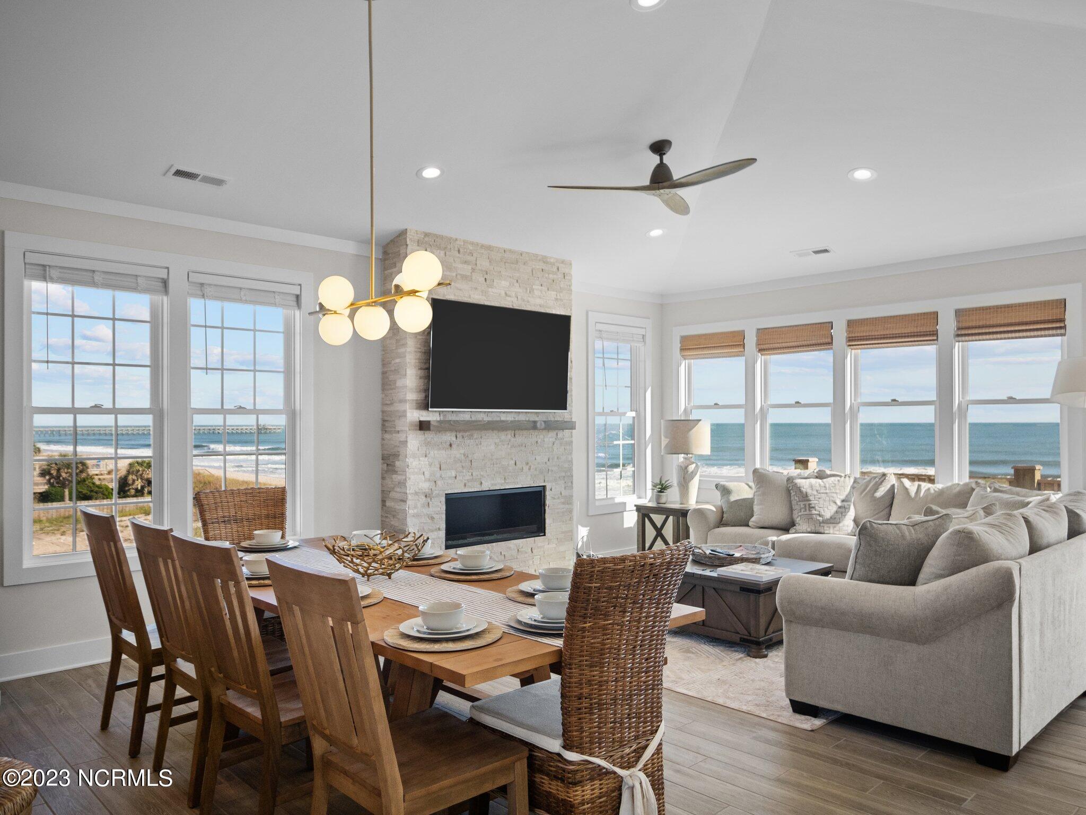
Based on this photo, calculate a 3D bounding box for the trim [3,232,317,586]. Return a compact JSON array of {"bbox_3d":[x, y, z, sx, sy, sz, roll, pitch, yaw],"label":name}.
[{"bbox_3d":[-2.295,0.014,5.129,1.860,1.945,0.070,1,-1,-44],"label":"trim"}]

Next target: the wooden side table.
[{"bbox_3d":[1.321,1.236,7.769,0.711,0.610,0.557,1,-1,-44],"label":"wooden side table"}]

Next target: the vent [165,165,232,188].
[{"bbox_3d":[-2.005,-1.346,4.761,0.350,0.025,0.148,1,-15,-44],"label":"vent"}]

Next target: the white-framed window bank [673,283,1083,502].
[{"bbox_3d":[2.639,-0.037,7.161,0.150,1.643,3.624,1,-1,-44],"label":"white-framed window bank"}]

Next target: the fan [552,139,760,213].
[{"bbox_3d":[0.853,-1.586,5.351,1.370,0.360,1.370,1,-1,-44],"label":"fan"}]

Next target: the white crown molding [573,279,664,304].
[{"bbox_3d":[0.683,-1.141,7.948,1.610,0.100,0.047,1,-1,-44],"label":"white crown molding"}]

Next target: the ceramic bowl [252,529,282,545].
[{"bbox_3d":[-1.413,0.667,4.190,0.139,0.062,0.139,0,-1,0],"label":"ceramic bowl"}]

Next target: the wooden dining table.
[{"bbox_3d":[-0.686,1.093,3.389,1.080,0.760,2.530,1,-1,-44],"label":"wooden dining table"}]

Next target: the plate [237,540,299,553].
[{"bbox_3d":[-1.431,0.711,4.219,0.326,0.028,0.326,0,-1,0],"label":"plate"}]

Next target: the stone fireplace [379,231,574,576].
[{"bbox_3d":[-0.468,0.113,6.636,1.735,2.820,0.370,1,-1,-44],"label":"stone fireplace"}]

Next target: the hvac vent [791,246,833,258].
[{"bbox_3d":[2.288,-1.322,6.939,0.335,0.030,0.140,-1,-16,46],"label":"hvac vent"}]

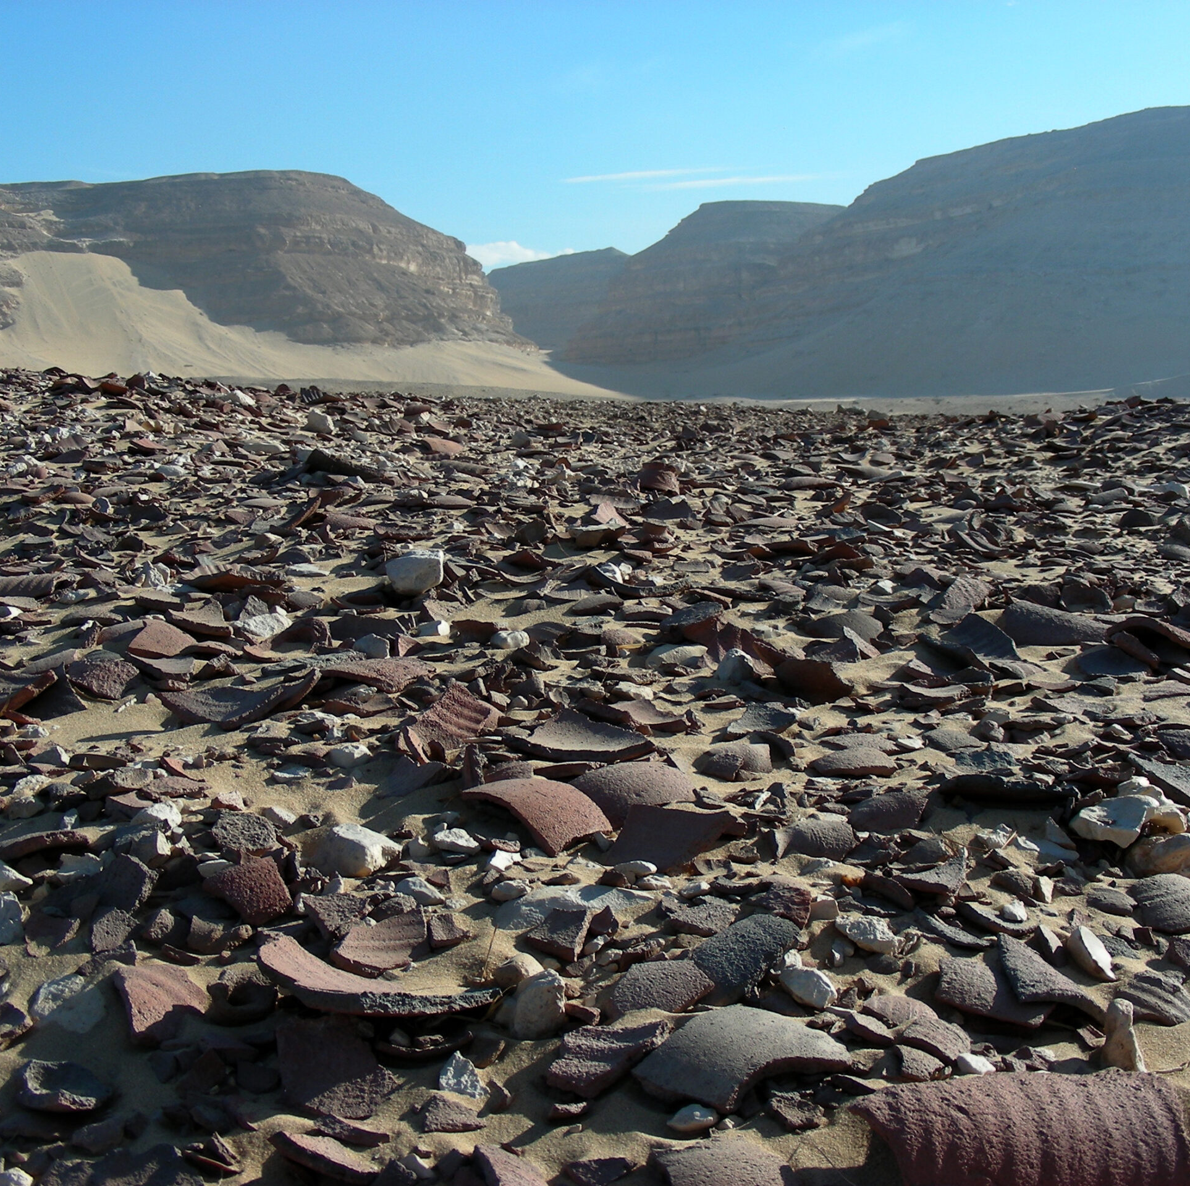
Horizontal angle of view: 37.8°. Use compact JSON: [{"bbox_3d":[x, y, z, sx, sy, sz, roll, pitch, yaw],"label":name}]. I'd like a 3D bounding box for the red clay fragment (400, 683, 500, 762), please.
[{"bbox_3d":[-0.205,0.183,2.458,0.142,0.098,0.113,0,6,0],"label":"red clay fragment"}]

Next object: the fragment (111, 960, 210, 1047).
[{"bbox_3d":[-0.323,0.306,1.294,0.062,0.022,0.068,1,37,11],"label":"fragment"}]

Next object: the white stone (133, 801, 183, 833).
[{"bbox_3d":[-0.489,0.251,1.943,0.055,0.030,0.042,0,6,0],"label":"white stone"}]

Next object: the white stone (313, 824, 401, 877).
[{"bbox_3d":[-0.274,0.296,1.998,0.097,0.053,0.066,3,7,25],"label":"white stone"}]

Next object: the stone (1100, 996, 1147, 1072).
[{"bbox_3d":[0.371,0.311,1.221,0.029,0.054,0.025,0,7,0],"label":"stone"}]

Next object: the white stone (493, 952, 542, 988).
[{"bbox_3d":[-0.059,0.304,1.392,0.046,0.028,0.041,0,7,0],"label":"white stone"}]

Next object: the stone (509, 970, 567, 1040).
[{"bbox_3d":[-0.048,0.354,1.491,0.044,0.055,0.040,1,7,10],"label":"stone"}]

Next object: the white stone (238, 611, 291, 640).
[{"bbox_3d":[-0.740,0.073,3.883,0.118,0.063,0.077,1,7,10],"label":"white stone"}]

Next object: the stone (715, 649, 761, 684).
[{"bbox_3d":[0.272,0.139,3.308,0.081,0.065,0.069,2,7,15],"label":"stone"}]

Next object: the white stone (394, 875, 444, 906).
[{"bbox_3d":[-0.164,0.279,1.625,0.044,0.024,0.031,-2,7,-20],"label":"white stone"}]

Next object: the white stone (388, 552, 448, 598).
[{"bbox_3d":[-0.484,-0.052,4.729,0.159,0.117,0.127,1,7,5],"label":"white stone"}]

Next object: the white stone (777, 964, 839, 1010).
[{"bbox_3d":[0.193,0.356,1.569,0.052,0.032,0.034,3,7,25],"label":"white stone"}]

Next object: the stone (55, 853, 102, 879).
[{"bbox_3d":[-0.501,0.269,1.690,0.044,0.028,0.031,0,7,0],"label":"stone"}]

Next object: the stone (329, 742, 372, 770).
[{"bbox_3d":[-0.334,0.222,2.366,0.059,0.031,0.044,0,6,0],"label":"stone"}]

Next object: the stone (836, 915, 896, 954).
[{"bbox_3d":[0.233,0.292,1.490,0.051,0.028,0.036,-3,7,-25],"label":"stone"}]

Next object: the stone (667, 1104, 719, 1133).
[{"bbox_3d":[0.068,0.362,1.195,0.036,0.018,0.027,0,6,0],"label":"stone"}]

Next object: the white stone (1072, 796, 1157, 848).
[{"bbox_3d":[0.556,0.245,1.864,0.093,0.043,0.070,0,6,0],"label":"white stone"}]

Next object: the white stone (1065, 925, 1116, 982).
[{"bbox_3d":[0.431,0.313,1.510,0.045,0.045,0.029,0,6,0],"label":"white stone"}]

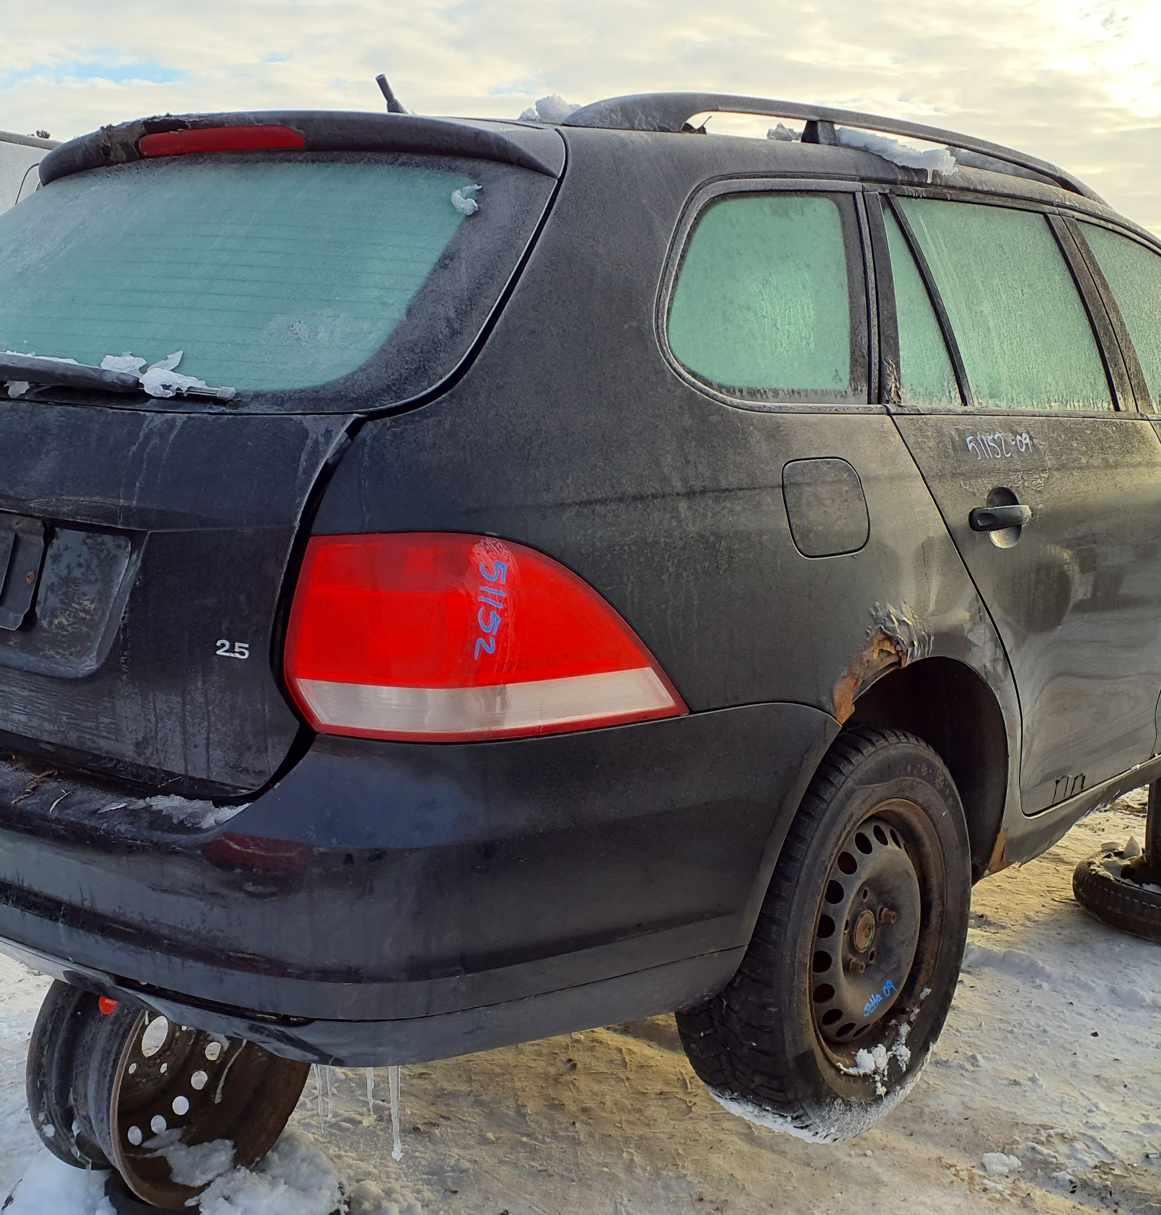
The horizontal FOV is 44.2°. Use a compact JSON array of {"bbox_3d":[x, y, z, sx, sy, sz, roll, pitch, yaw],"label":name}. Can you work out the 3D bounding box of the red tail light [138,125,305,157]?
[{"bbox_3d":[-0.546,-0.692,2.144,0.410,0.042,0.060,9,13,41],"label":"red tail light"}]

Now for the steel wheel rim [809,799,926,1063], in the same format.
[{"bbox_3d":[0.420,0.508,2.280,0.155,0.415,0.415,6,11,41],"label":"steel wheel rim"}]

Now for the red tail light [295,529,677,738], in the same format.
[{"bbox_3d":[-0.111,0.013,1.665,0.280,0.255,0.420,9,13,41],"label":"red tail light"}]

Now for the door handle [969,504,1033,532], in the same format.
[{"bbox_3d":[0.682,-0.145,2.308,0.050,0.040,0.195,9,13,41],"label":"door handle"}]

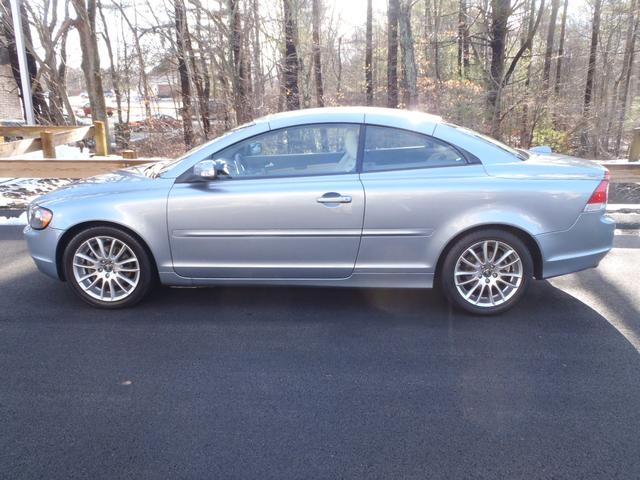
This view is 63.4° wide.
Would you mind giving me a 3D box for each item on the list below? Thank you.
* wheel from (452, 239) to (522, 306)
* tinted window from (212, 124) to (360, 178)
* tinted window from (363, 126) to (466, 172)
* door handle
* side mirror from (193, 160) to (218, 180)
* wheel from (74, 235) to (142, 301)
[{"bbox_3d":[1.150,0.214,3.591,0.465,0.465,0.165,1,13,2],"label":"wheel"},{"bbox_3d":[-0.233,-0.611,3.551,1.000,0.385,0.070,1,-7,2],"label":"tinted window"},{"bbox_3d":[0.635,-0.622,3.523,0.690,0.330,0.070,1,-7,2],"label":"tinted window"},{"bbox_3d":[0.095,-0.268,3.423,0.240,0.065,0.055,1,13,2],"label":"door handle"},{"bbox_3d":[-0.747,-0.465,3.400,0.150,0.145,0.200,1,13,2],"label":"side mirror"},{"bbox_3d":[-1.488,0.191,3.692,0.465,0.465,0.165,1,13,2],"label":"wheel"}]

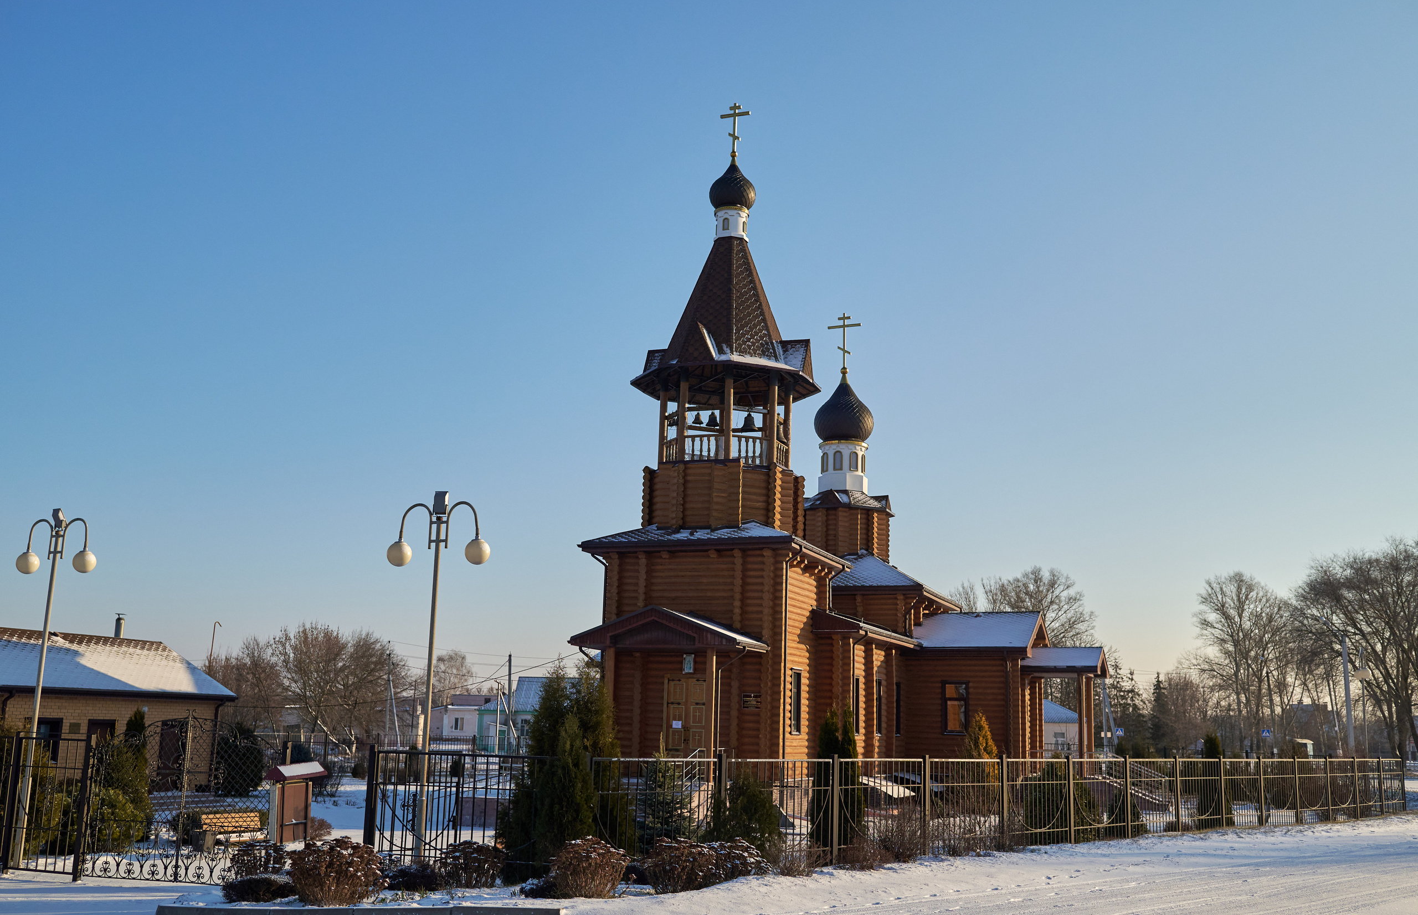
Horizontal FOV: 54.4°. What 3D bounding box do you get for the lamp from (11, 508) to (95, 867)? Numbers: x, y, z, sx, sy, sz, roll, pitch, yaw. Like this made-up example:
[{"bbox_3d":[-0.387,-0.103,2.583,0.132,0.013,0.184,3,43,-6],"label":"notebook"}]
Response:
[{"bbox_3d":[-9.757,3.286,19.990,1.420,5.140,0.360,-2,-12,20],"label":"lamp"}]

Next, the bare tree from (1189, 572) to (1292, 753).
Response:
[{"bbox_3d":[43.900,17.695,113.971,8.700,16.509,8.500,-3,-12,21],"label":"bare tree"}]

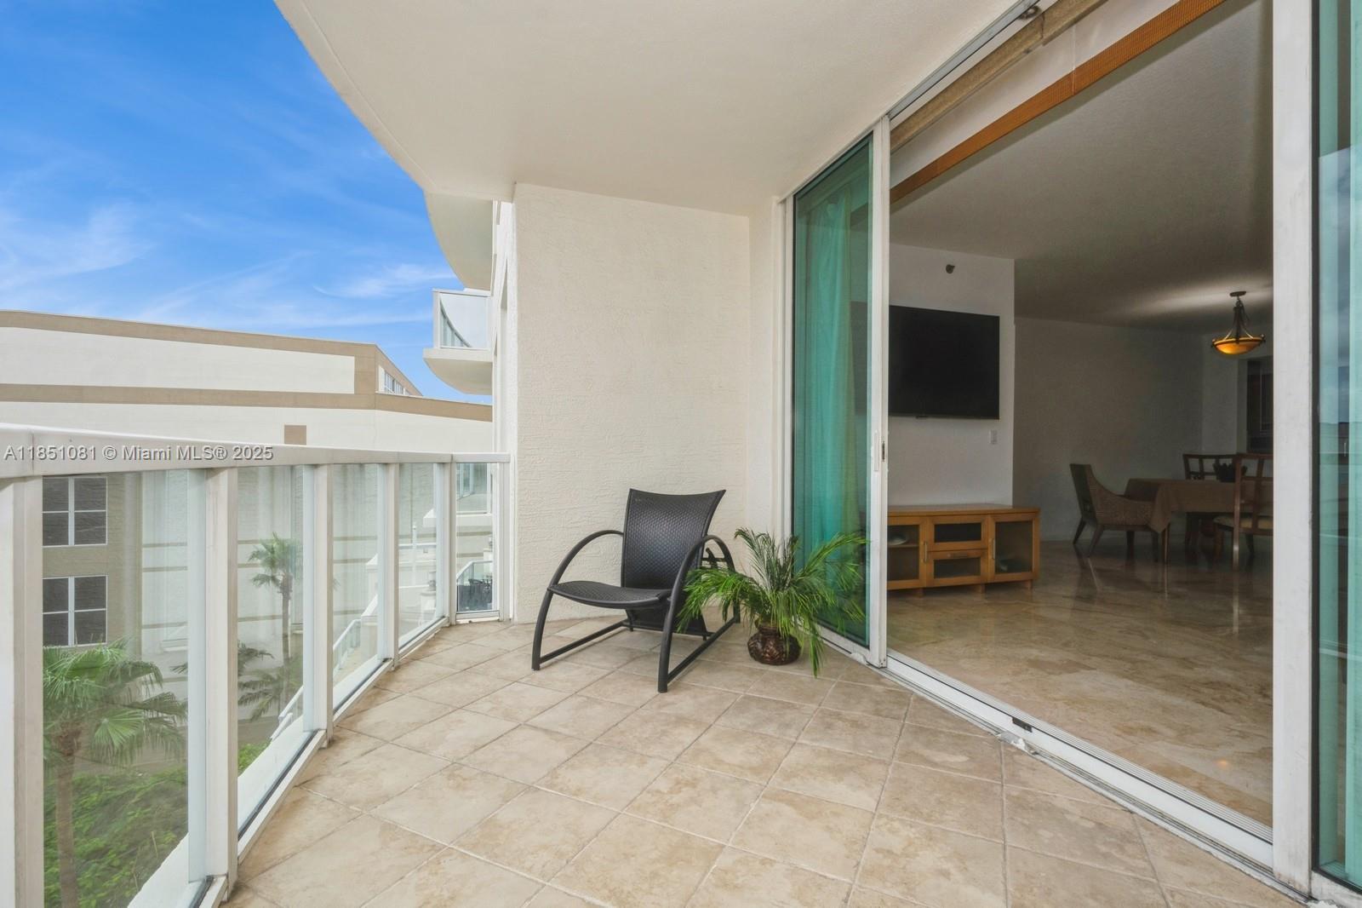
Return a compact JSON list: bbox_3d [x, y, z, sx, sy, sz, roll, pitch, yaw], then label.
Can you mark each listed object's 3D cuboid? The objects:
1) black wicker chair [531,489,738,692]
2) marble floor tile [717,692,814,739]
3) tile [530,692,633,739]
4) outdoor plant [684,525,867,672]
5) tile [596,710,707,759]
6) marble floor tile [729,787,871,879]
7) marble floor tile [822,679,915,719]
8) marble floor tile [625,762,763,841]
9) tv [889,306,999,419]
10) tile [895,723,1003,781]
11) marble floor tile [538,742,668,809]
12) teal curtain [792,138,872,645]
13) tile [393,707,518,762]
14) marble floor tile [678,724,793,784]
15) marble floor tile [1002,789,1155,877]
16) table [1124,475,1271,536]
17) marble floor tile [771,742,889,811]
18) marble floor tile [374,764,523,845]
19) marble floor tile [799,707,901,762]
[{"bbox_3d":[-0.185,0.638,3.162,0.695,0.840,1.080,0,0,22],"label":"black wicker chair"},{"bbox_3d":[0.346,1.038,2.232,0.309,0.015,0.306,0,0,27],"label":"marble floor tile"},{"bbox_3d":[-0.379,1.034,2.221,0.309,0.015,0.306,0,0,27],"label":"tile"},{"bbox_3d":[0.477,0.712,2.897,0.900,0.670,0.800,0,0,9],"label":"outdoor plant"},{"bbox_3d":[-0.097,1.041,2.107,0.318,0.010,0.318,0,-1,26],"label":"tile"},{"bbox_3d":[0.352,1.062,1.599,0.326,0.010,0.326,0,0,24],"label":"marble floor tile"},{"bbox_3d":[0.799,1.050,2.415,0.318,0.010,0.318,0,-1,26],"label":"marble floor tile"},{"bbox_3d":[0.051,1.034,1.688,0.309,0.015,0.306,0,0,27],"label":"marble floor tile"},{"bbox_3d":[1.923,-0.720,4.513,1.500,0.860,0.060,1,0,-18],"label":"tv"},{"bbox_3d":[0.935,1.040,1.978,0.309,0.015,0.306,0,0,27],"label":"tile"},{"bbox_3d":[-0.241,1.038,1.834,0.318,0.010,0.318,0,-1,26],"label":"marble floor tile"},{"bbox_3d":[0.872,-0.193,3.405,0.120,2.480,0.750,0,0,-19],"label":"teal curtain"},{"bbox_3d":[-0.821,1.036,2.095,0.318,0.010,0.318,0,-1,26],"label":"tile"},{"bbox_3d":[0.198,1.036,1.958,0.309,0.015,0.306,0,0,27],"label":"marble floor tile"},{"bbox_3d":[1.105,1.062,1.609,0.326,0.010,0.326,0,0,24],"label":"marble floor tile"},{"bbox_3d":[5.360,0.655,5.420,1.600,0.745,1.050,0,0,22],"label":"table"},{"bbox_3d":[0.503,1.062,1.875,0.326,0.010,0.326,0,0,24],"label":"marble floor tile"},{"bbox_3d":[-0.680,1.034,1.691,0.318,0.010,0.318,0,-1,26],"label":"marble floor tile"},{"bbox_3d":[0.640,1.039,2.105,0.309,0.015,0.306,0,0,27],"label":"marble floor tile"}]

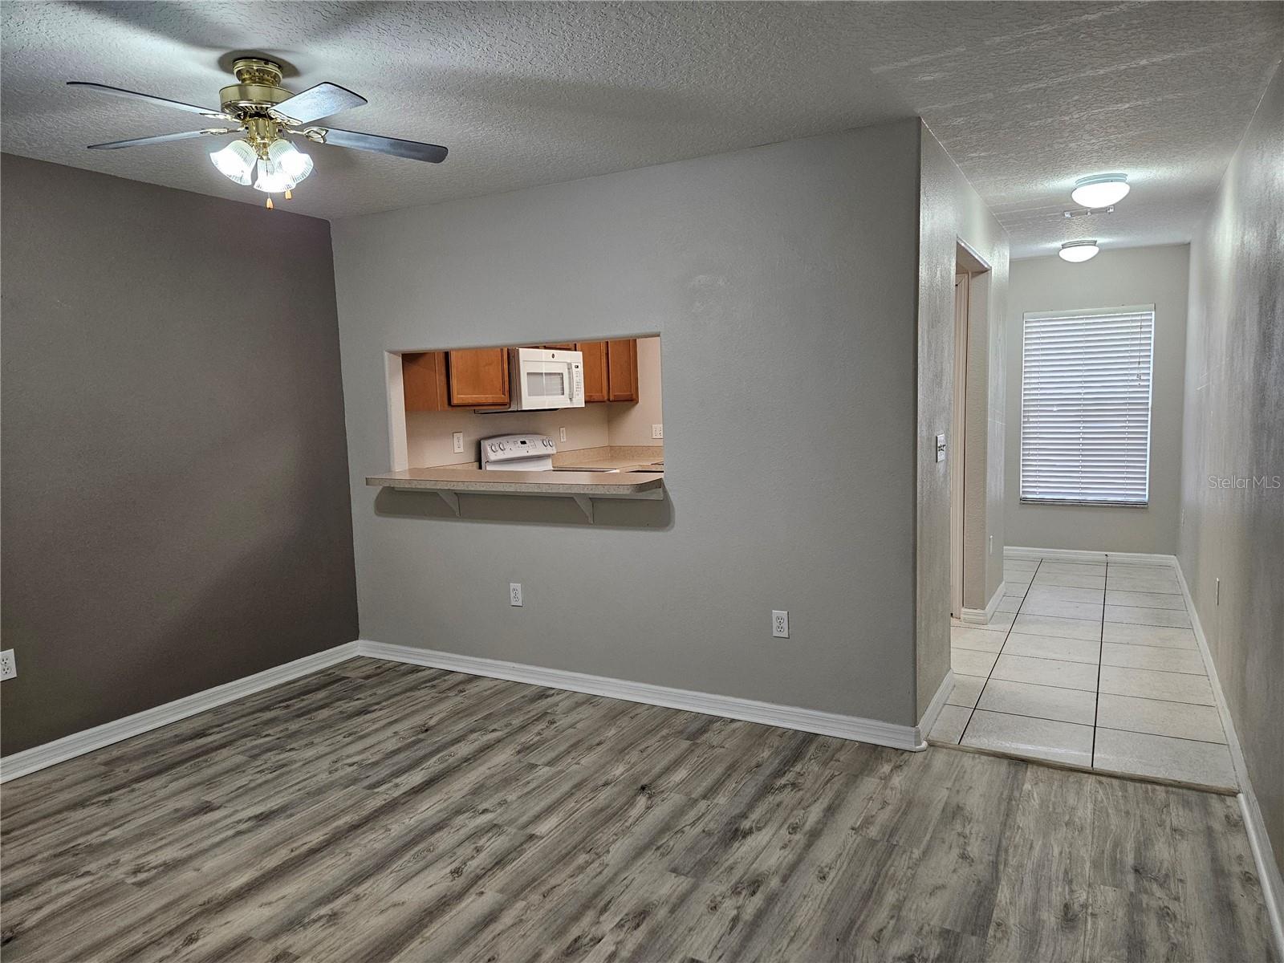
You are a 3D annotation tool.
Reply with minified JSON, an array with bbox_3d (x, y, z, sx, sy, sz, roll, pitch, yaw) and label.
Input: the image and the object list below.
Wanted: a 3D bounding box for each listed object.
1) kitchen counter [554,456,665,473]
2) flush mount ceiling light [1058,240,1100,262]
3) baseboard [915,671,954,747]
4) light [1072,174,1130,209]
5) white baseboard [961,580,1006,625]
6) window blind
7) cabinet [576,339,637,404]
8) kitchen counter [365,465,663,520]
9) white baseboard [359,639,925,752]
[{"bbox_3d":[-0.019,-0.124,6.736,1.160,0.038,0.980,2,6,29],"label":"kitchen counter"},{"bbox_3d":[3.124,-1.636,6.093,0.260,0.137,0.260,2,6,29],"label":"flush mount ceiling light"},{"bbox_3d":[1.295,0.986,3.748,0.023,0.090,0.835,2,6,29],"label":"baseboard"},{"bbox_3d":[2.284,-1.432,4.249,0.260,0.140,0.260,2,6,29],"label":"light"},{"bbox_3d":[2.236,0.784,5.557,0.150,0.090,0.830,2,6,29],"label":"white baseboard"},{"bbox_3d":[3.528,-0.589,6.797,0.925,1.564,0.070,2,6,29],"label":"window blind"},{"bbox_3d":[-0.407,-1.007,6.854,0.325,0.755,0.980,2,6,29],"label":"cabinet"},{"bbox_3d":[-0.666,0.088,4.128,1.740,0.230,0.560,2,6,29],"label":"kitchen counter"},{"bbox_3d":[-0.258,0.990,4.145,3.130,0.090,0.021,2,6,29],"label":"white baseboard"}]

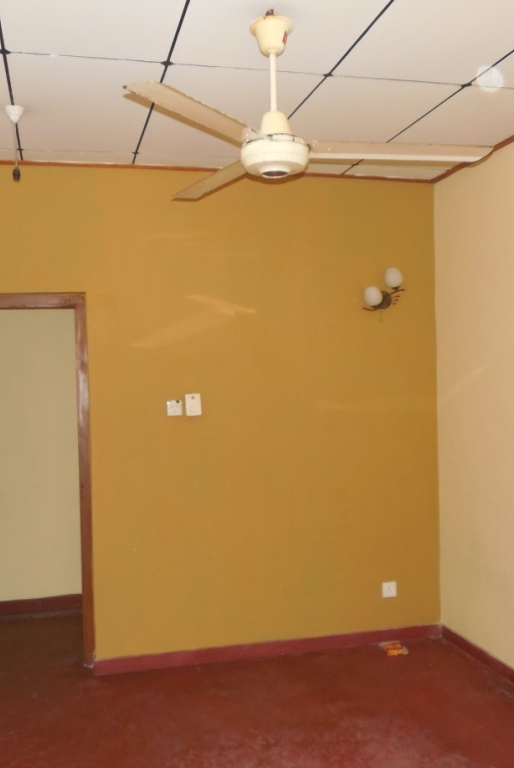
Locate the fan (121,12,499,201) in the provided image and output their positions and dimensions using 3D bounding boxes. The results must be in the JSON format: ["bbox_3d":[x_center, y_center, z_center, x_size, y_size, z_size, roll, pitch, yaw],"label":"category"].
[{"bbox_3d":[0.059,-0.931,2.422,1.280,0.530,1.260,-2,1,-15],"label":"fan"}]

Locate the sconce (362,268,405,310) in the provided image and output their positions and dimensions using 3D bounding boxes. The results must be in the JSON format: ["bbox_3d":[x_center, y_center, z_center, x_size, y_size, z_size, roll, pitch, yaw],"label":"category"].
[{"bbox_3d":[0.753,-0.563,4.375,0.235,0.252,0.180,-2,1,-15],"label":"sconce"}]

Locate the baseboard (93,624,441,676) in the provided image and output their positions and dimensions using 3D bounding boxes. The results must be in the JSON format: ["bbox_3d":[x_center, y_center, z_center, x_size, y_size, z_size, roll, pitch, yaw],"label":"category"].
[{"bbox_3d":[0.133,1.543,4.324,2.111,0.088,0.030,-2,1,-15],"label":"baseboard"}]

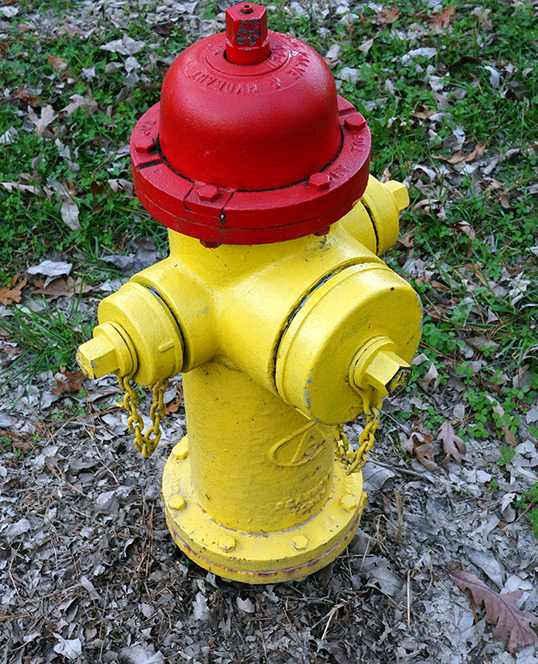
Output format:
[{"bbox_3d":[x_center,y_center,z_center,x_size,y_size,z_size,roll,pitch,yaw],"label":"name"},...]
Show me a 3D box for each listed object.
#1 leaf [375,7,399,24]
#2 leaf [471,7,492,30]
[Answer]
[{"bbox_3d":[0.267,-0.711,2.615,0.045,0.020,0.067,19,47,21],"label":"leaf"},{"bbox_3d":[0.518,-0.751,2.773,0.044,0.022,0.071,-41,69,-12],"label":"leaf"}]

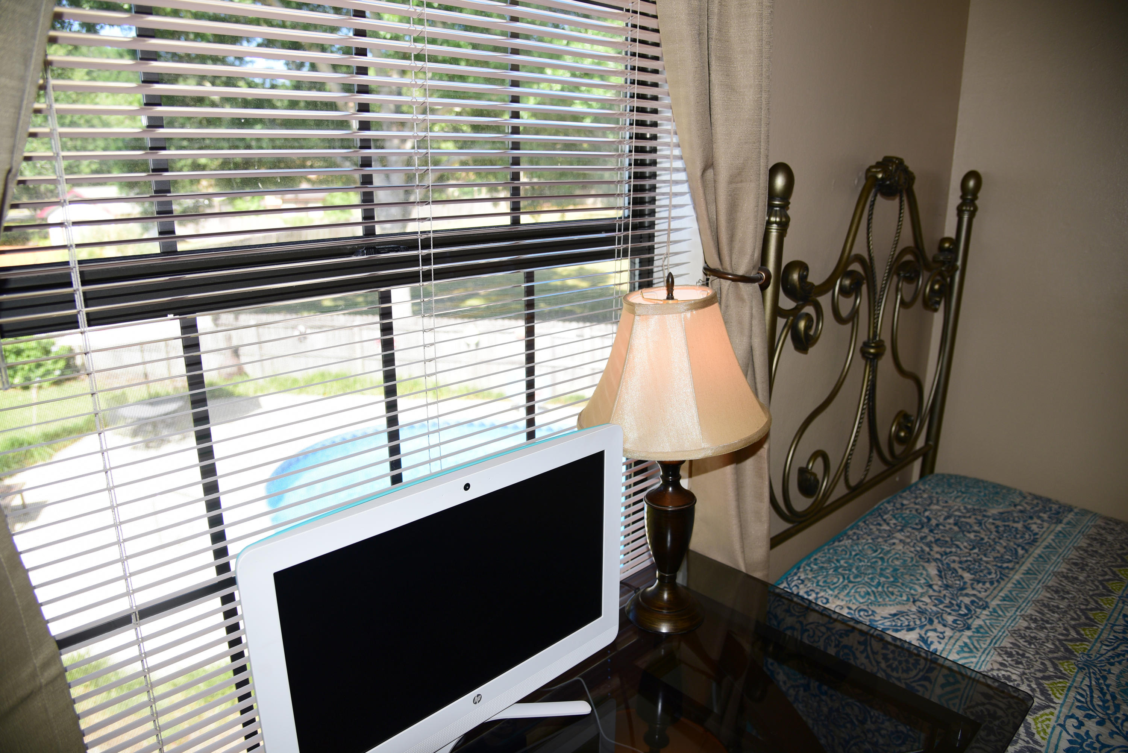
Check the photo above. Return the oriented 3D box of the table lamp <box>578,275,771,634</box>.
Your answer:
[{"bbox_3d":[0.160,0.116,1.106,0.278,0.537,0.278,0,16,0],"label":"table lamp"}]

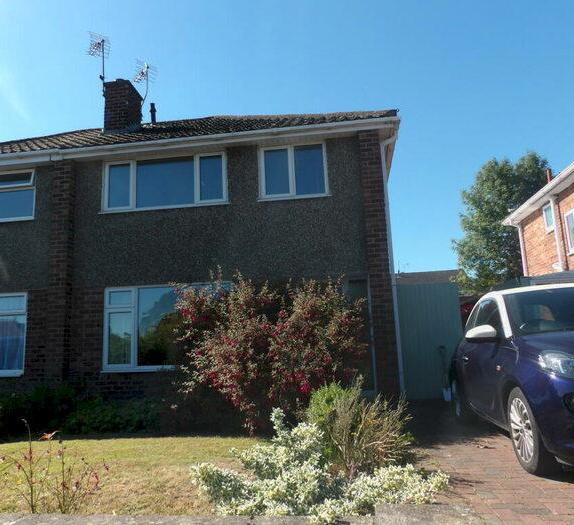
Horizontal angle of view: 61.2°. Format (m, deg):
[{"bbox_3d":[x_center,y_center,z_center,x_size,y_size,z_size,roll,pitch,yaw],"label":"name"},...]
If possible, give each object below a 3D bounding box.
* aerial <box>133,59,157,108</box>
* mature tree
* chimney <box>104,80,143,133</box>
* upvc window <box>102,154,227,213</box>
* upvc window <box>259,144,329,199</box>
[{"bbox_3d":[-3.722,-4.458,12.451,0.580,1.300,0.980,6,-13,-39],"label":"aerial"},{"bbox_3d":[11.761,-0.511,25.226,6.300,10.800,6.300,-4,-10,6],"label":"mature tree"},{"bbox_3d":[-3.924,-3.589,11.692,0.620,1.420,0.840,-4,-10,6],"label":"chimney"},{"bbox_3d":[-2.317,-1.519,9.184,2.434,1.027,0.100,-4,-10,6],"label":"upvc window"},{"bbox_3d":[0.118,-1.669,8.912,1.293,1.044,0.100,-4,-10,6],"label":"upvc window"}]

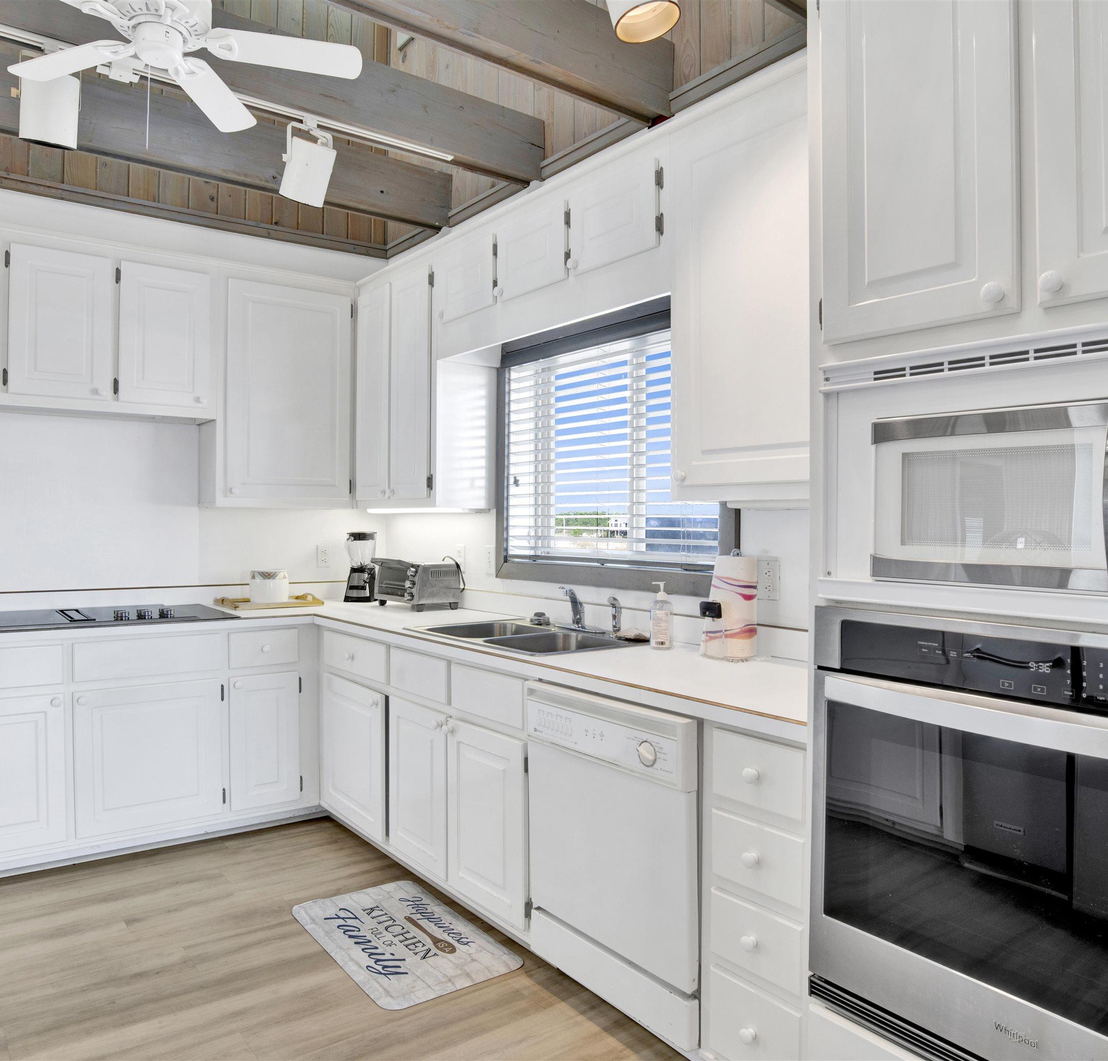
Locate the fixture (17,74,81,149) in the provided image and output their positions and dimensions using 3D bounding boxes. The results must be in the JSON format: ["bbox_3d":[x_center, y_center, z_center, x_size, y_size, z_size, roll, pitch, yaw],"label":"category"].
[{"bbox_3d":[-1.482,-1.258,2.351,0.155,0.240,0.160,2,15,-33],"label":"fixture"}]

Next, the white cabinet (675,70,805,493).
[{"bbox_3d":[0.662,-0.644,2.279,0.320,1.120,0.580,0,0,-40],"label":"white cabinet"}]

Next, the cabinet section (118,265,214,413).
[{"bbox_3d":[-1.748,-0.832,3.538,0.351,0.589,0.297,0,0,-34],"label":"cabinet section"}]

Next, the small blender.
[{"bbox_3d":[-0.987,0.191,4.112,0.165,0.355,0.180,0,0,-3],"label":"small blender"}]

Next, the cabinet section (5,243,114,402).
[{"bbox_3d":[-2.064,-0.826,3.323,0.346,0.584,0.297,0,0,-34],"label":"cabinet section"}]

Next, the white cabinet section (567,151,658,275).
[{"bbox_3d":[0.295,-0.962,2.556,0.297,0.277,0.386,0,0,-39],"label":"white cabinet section"}]

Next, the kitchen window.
[{"bbox_3d":[0.182,-0.289,3.090,0.110,1.020,1.300,0,0,-40],"label":"kitchen window"}]

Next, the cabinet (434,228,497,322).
[{"bbox_3d":[-0.250,-1.021,3.355,0.310,0.290,0.430,0,0,-40],"label":"cabinet"}]

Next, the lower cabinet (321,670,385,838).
[{"bbox_3d":[-0.641,0.915,3.477,0.560,0.580,0.550,0,0,-40],"label":"lower cabinet"}]

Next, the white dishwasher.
[{"bbox_3d":[0.353,0.858,2.320,0.610,0.825,0.650,0,0,-40],"label":"white dishwasher"}]

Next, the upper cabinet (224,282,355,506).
[{"bbox_3d":[-1.345,-0.646,3.927,0.630,1.060,0.320,0,0,-33],"label":"upper cabinet"}]

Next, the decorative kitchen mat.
[{"bbox_3d":[-0.473,1.256,2.477,0.440,0.012,0.710,0,0,-40],"label":"decorative kitchen mat"}]

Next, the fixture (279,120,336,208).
[{"bbox_3d":[-0.850,-1.279,2.774,0.155,0.255,0.160,8,21,-33],"label":"fixture"}]

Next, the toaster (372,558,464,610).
[{"bbox_3d":[-0.657,0.255,3.833,0.280,0.235,0.390,0,0,-40],"label":"toaster"}]

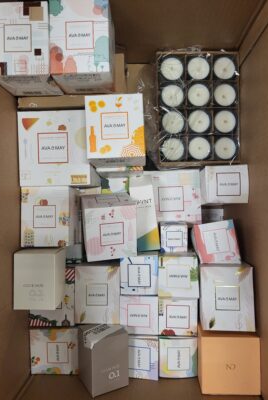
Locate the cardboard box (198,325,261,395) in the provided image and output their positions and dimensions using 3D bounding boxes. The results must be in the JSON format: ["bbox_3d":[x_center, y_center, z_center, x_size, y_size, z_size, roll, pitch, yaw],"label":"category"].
[{"bbox_3d":[0.161,0.272,0.547,0.094,0.105,0.094,-1,91,2],"label":"cardboard box"}]

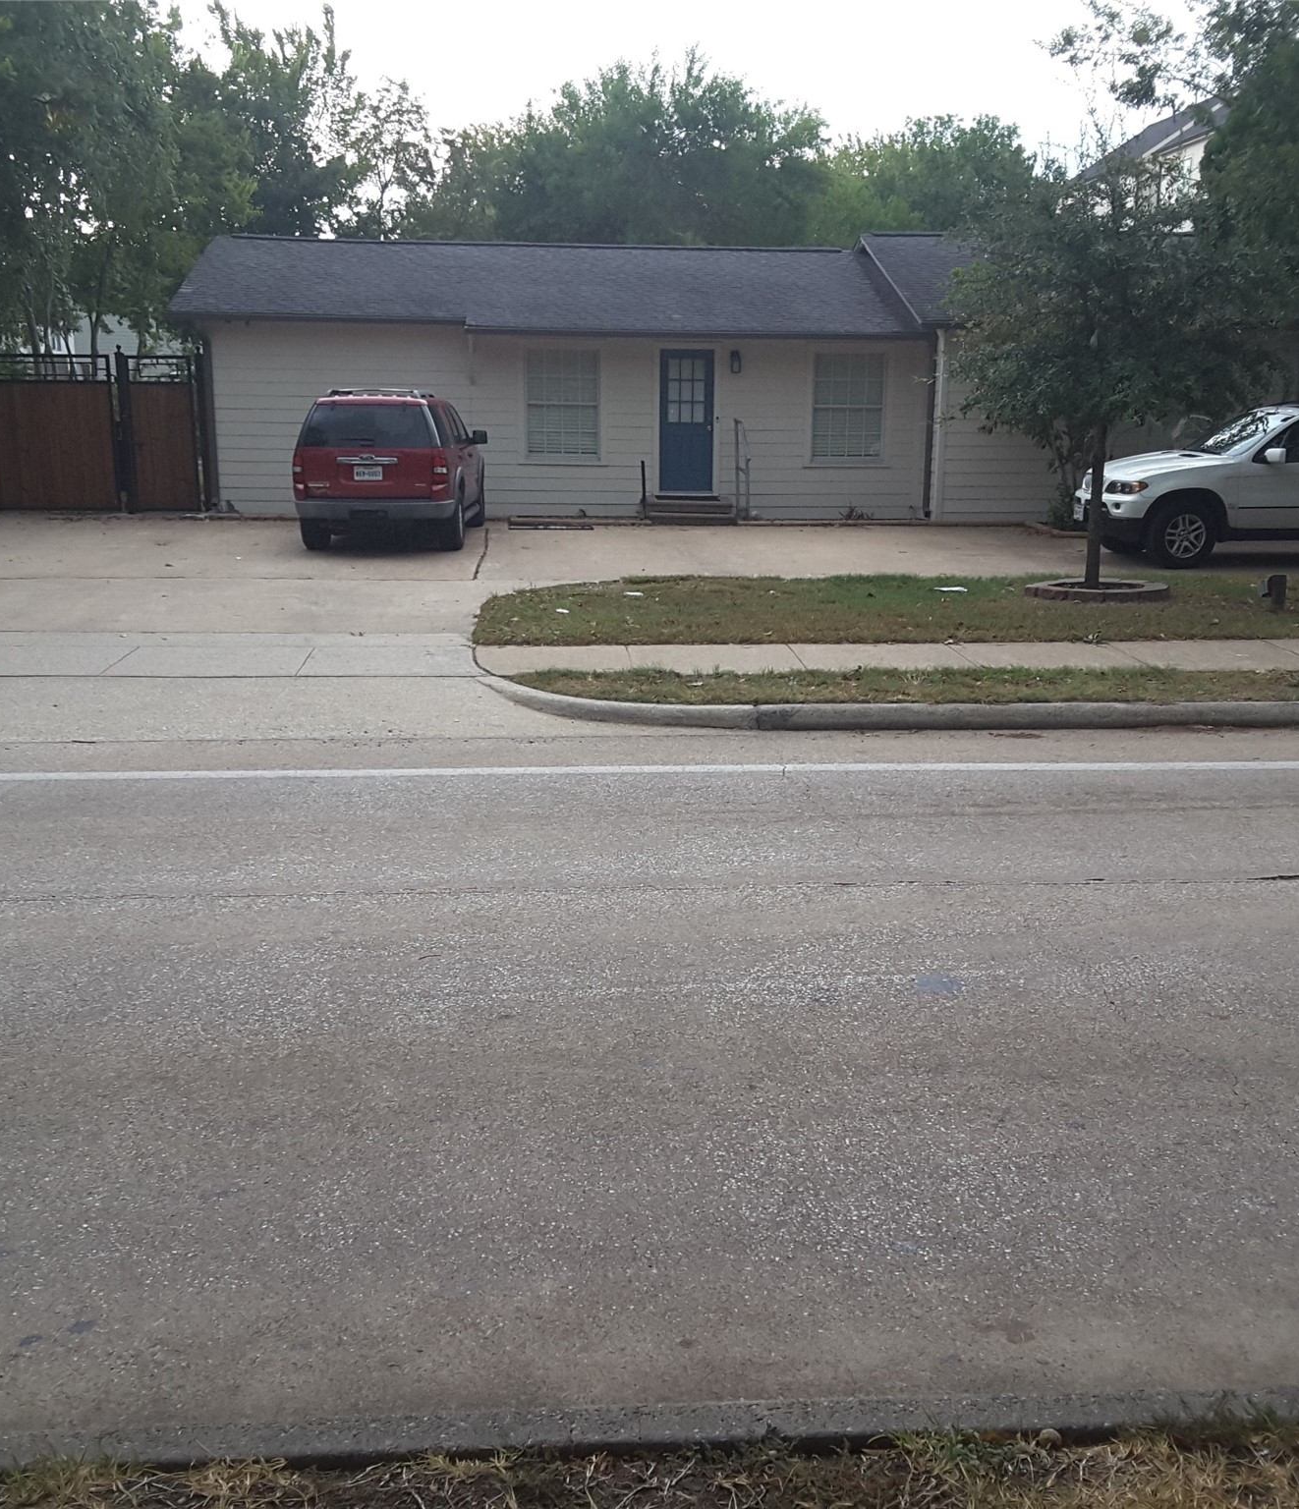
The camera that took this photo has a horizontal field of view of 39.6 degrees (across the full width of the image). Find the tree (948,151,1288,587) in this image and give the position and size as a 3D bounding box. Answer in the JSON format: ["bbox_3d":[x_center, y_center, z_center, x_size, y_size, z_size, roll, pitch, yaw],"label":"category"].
[{"bbox_3d":[4.653,-3.783,17.879,3.303,4.194,3.303,0,12,0],"label":"tree"}]

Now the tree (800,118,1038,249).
[{"bbox_3d":[6.587,-11.101,42.607,5.768,7.615,5.768,0,12,0],"label":"tree"}]

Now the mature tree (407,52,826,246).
[{"bbox_3d":[-0.725,-10.922,39.583,9.111,8.483,8.655,0,12,0],"label":"mature tree"}]

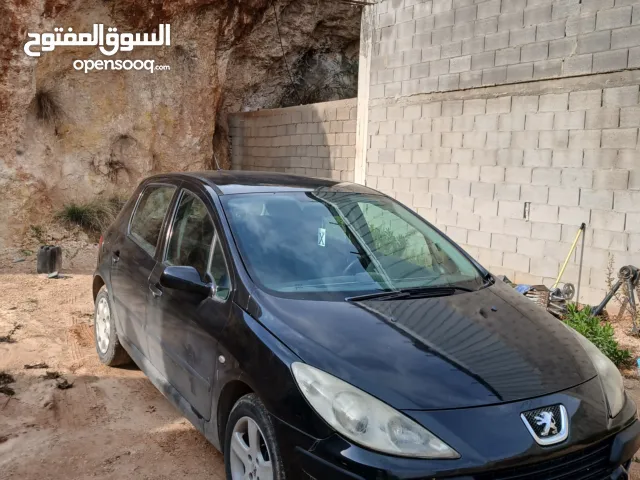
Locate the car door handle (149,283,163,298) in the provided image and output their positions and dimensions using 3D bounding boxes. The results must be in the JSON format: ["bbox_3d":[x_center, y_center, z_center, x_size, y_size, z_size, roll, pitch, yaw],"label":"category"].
[{"bbox_3d":[-0.933,0.286,2.830,0.045,0.060,0.180,-1,7,-36],"label":"car door handle"}]

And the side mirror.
[{"bbox_3d":[-0.645,0.202,2.430,0.235,0.140,0.120,-1,7,-36],"label":"side mirror"}]

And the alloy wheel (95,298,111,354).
[{"bbox_3d":[-1.665,0.679,4.011,0.160,0.440,0.440,-1,7,-36],"label":"alloy wheel"}]

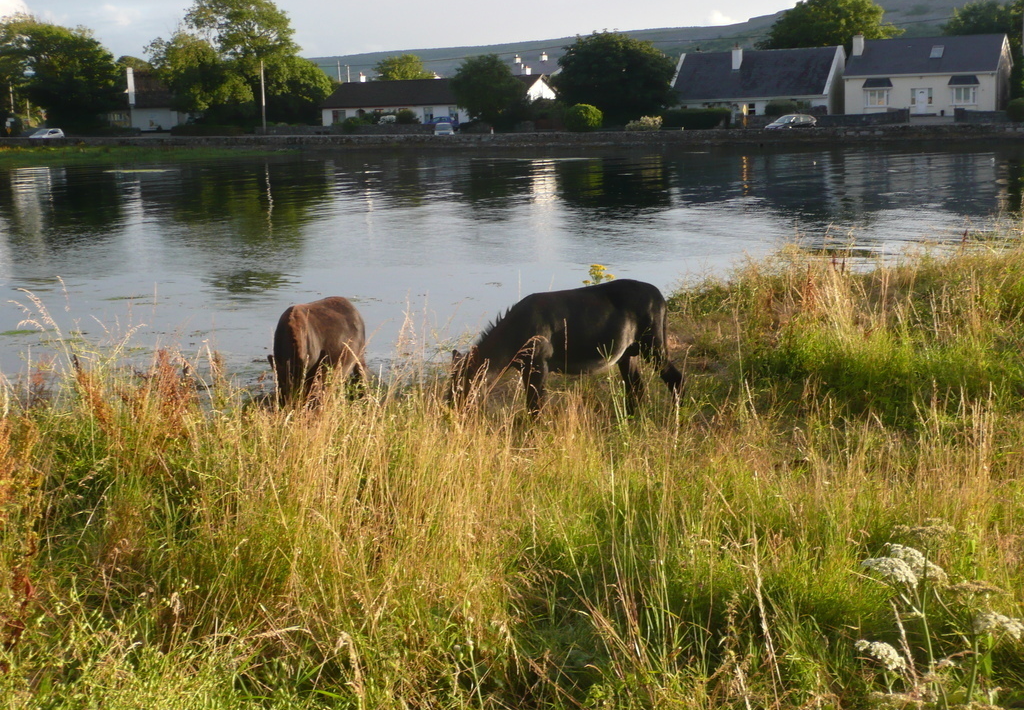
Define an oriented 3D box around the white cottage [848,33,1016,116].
[{"bbox_3d":[34.000,-22.855,120.645,12.190,6.650,7.770,3,11,28],"label":"white cottage"}]

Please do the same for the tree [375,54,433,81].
[{"bbox_3d":[-12.104,-29.618,165.000,6.800,8.100,6.400,-3,10,-4],"label":"tree"}]

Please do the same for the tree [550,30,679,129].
[{"bbox_3d":[8.593,-23.055,124.000,10.000,8.200,9.300,-1,10,4],"label":"tree"}]

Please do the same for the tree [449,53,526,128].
[{"bbox_3d":[-2.071,-22.184,125.000,6.400,6.700,6.200,-1,9,1],"label":"tree"}]

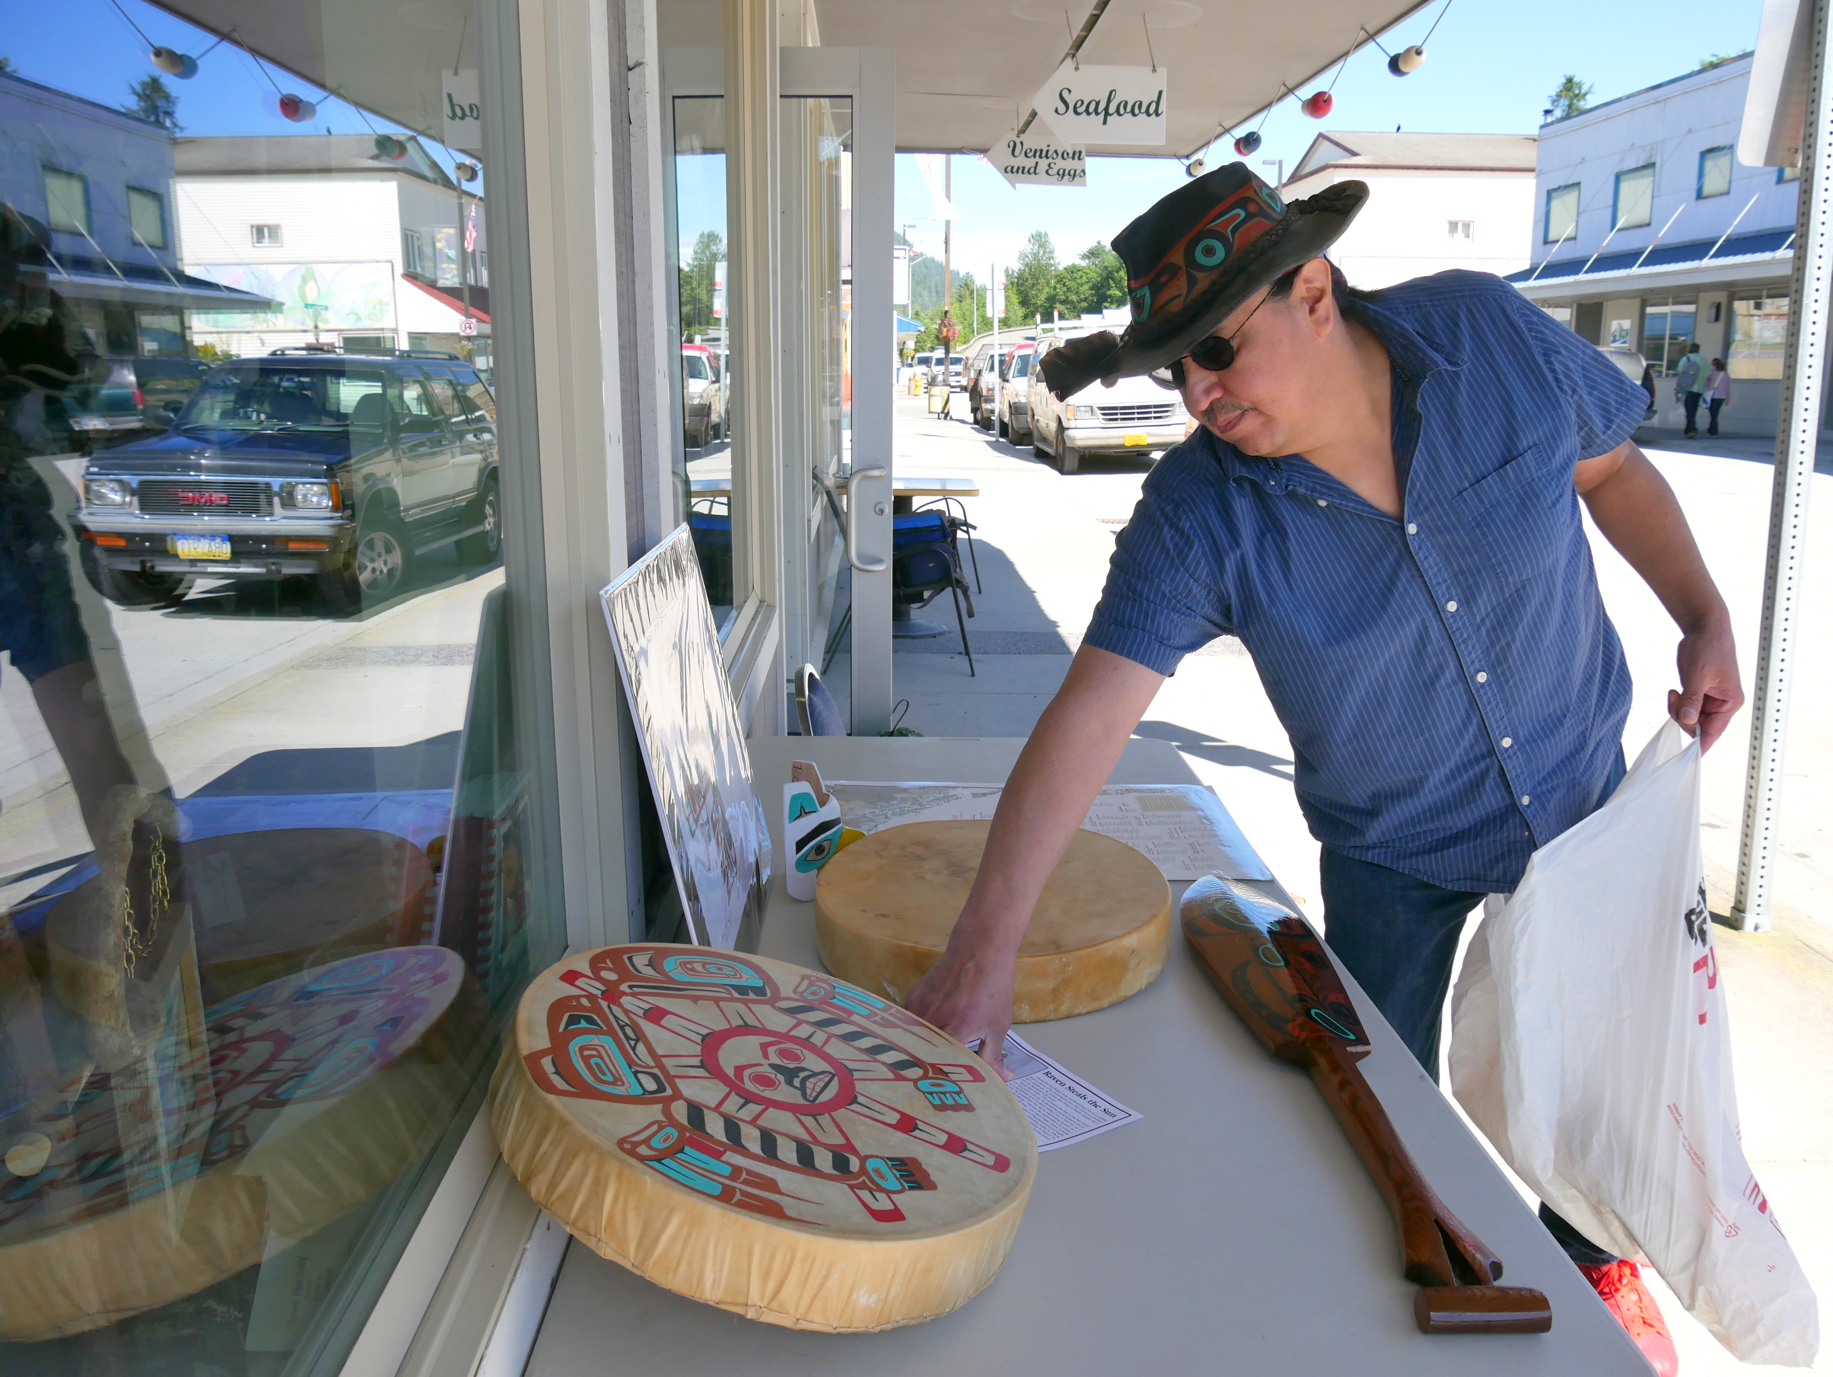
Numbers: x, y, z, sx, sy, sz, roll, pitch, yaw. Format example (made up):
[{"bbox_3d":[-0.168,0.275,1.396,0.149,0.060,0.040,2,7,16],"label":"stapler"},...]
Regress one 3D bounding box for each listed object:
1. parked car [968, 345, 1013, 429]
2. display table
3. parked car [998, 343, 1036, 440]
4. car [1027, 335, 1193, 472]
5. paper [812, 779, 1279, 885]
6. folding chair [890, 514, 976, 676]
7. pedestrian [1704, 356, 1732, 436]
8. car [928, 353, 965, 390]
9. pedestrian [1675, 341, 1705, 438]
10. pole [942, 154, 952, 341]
[{"bbox_3d":[2.438,-7.158,35.263,1.980,1.850,5.500,0,13,-1],"label":"parked car"},{"bbox_3d":[0.094,0.646,1.846,0.760,0.740,1.830,0,13,-2],"label":"display table"},{"bbox_3d":[2.745,-5.771,29.021,1.880,1.850,4.800,0,13,-1],"label":"parked car"},{"bbox_3d":[3.027,-4.450,22.610,2.020,2.040,5.400,0,13,0],"label":"car"},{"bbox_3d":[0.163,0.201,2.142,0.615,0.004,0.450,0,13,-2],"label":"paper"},{"bbox_3d":[-0.084,-0.510,6.914,0.630,0.800,0.530,0,13,-2],"label":"folding chair"},{"bbox_3d":[15.823,-5.739,29.276,0.500,1.530,0.360,4,13,16],"label":"pedestrian"},{"bbox_3d":[1.621,-16.182,75.865,1.970,1.870,5.400,0,13,-2],"label":"car"},{"bbox_3d":[14.962,-5.718,28.540,0.600,1.800,0.420,4,13,16],"label":"pedestrian"},{"bbox_3d":[0.826,-11.424,39.498,0.200,8.000,0.200,0,13,-2],"label":"pole"}]

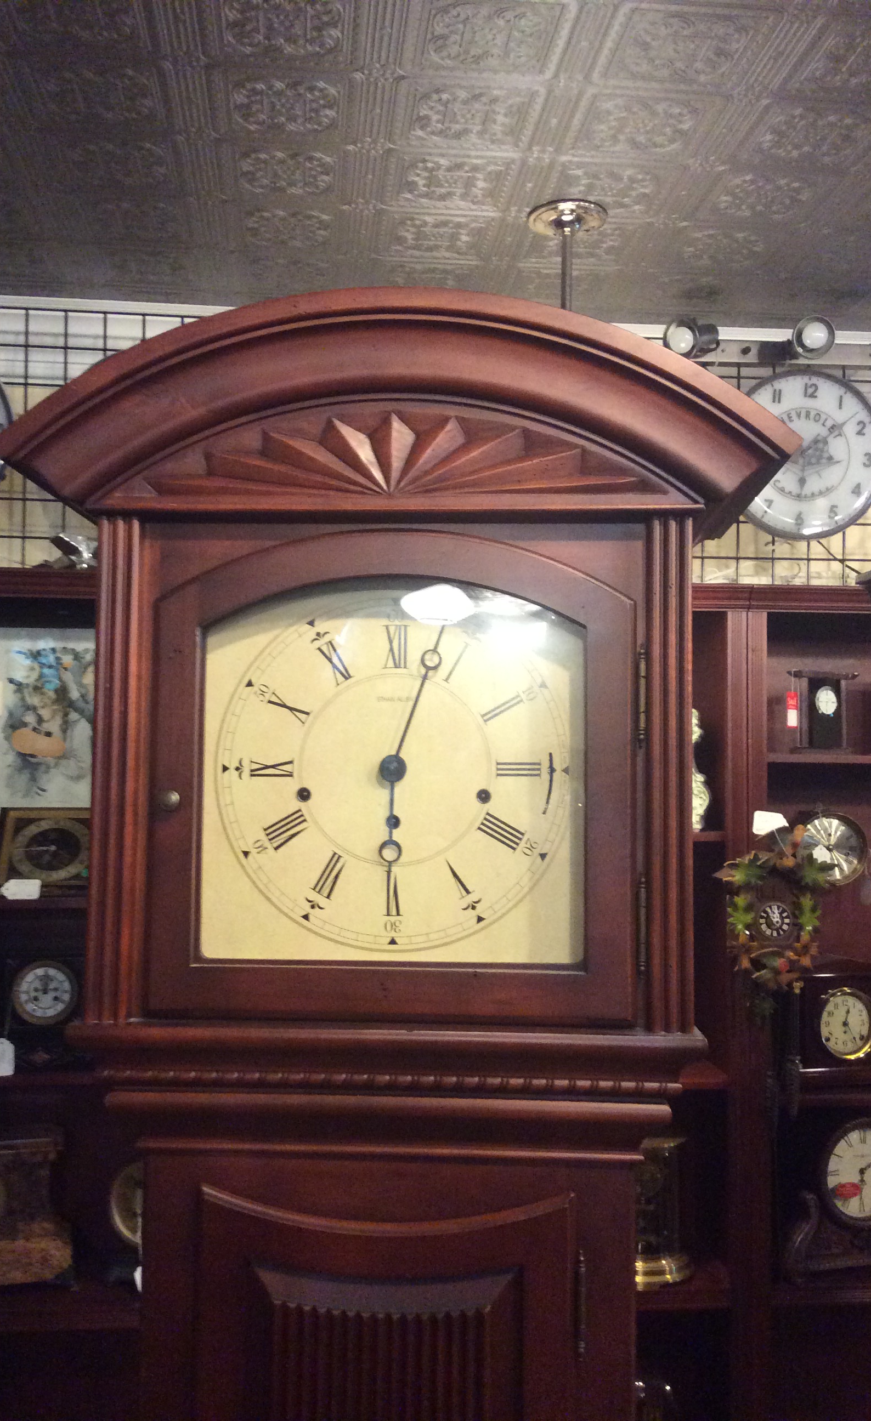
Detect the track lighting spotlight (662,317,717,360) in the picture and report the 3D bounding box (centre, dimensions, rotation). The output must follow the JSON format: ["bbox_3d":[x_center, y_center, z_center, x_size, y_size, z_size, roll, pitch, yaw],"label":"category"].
[{"bbox_3d":[0.521,-0.756,2.660,0.122,0.085,0.085,-21,12,-42],"label":"track lighting spotlight"}]

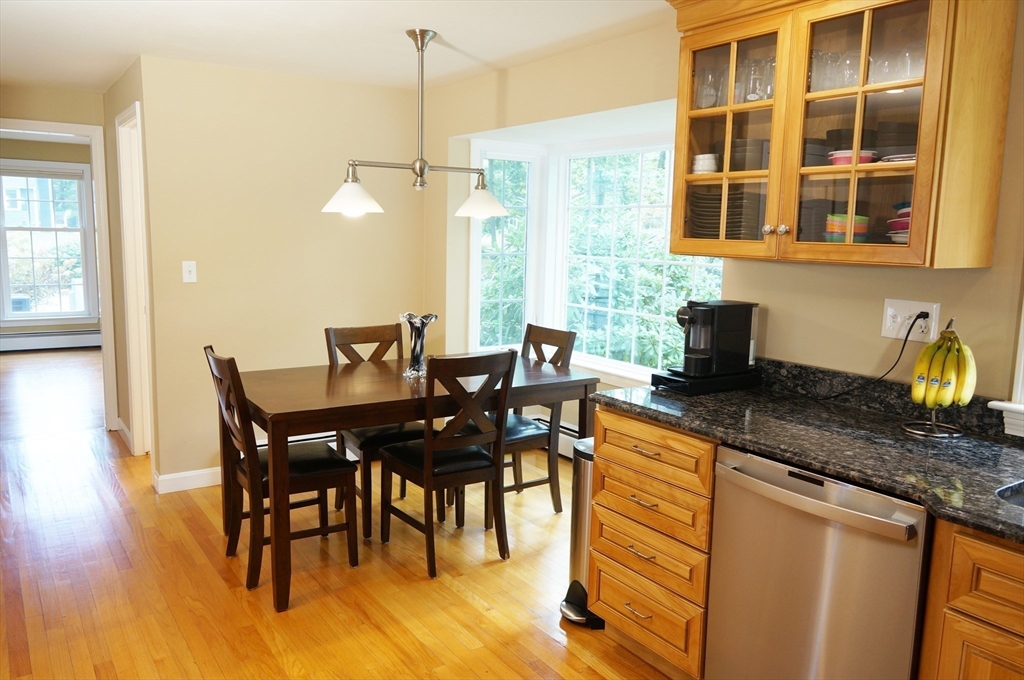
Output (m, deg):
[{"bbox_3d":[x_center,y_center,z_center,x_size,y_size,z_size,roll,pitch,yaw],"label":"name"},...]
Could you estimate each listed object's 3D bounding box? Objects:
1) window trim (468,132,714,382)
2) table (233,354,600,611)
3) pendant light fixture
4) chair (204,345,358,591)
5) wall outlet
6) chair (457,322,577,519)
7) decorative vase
[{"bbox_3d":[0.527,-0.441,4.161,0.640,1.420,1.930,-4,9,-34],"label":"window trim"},{"bbox_3d":[-0.480,0.551,3.624,1.546,0.775,0.903,-4,9,-32],"label":"table"},{"bbox_3d":[-0.413,-0.960,3.450,0.925,0.820,0.265,-4,9,-34],"label":"pendant light fixture"},{"bbox_3d":[-0.981,0.502,3.284,0.540,0.947,0.445,-4,9,-32],"label":"chair"},{"bbox_3d":[1.204,-0.059,2.324,0.012,0.117,0.167,-4,9,-34],"label":"wall outlet"},{"bbox_3d":[-0.017,0.419,4.003,0.540,0.947,0.440,-4,9,-32],"label":"chair"},{"bbox_3d":[-0.448,0.018,3.581,0.160,0.290,0.155,-4,9,-34],"label":"decorative vase"}]

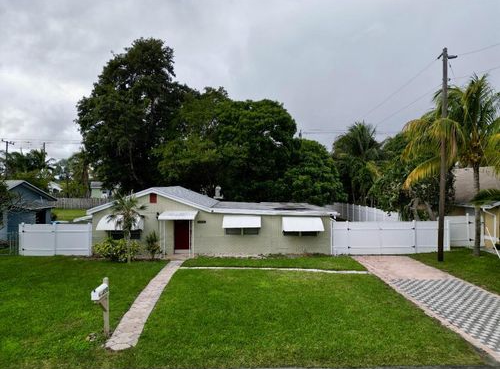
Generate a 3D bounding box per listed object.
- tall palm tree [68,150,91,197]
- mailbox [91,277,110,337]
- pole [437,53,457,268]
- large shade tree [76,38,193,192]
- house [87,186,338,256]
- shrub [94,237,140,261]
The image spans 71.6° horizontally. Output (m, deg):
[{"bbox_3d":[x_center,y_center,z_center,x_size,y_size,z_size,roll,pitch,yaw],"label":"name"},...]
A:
[{"bbox_3d":[-31.500,-1.200,64.000,4.200,10.600,4.200,0,0,-2],"label":"tall palm tree"},{"bbox_3d":[-3.900,3.260,9.050,0.260,1.580,0.680,0,0,3],"label":"mailbox"},{"bbox_3d":[10.500,-1.700,18.600,1.000,11.500,0.450,0,0,-2],"label":"pole"},{"bbox_3d":[-11.700,-5.400,35.000,11.800,18.900,11.000,0,0,-2],"label":"large shade tree"},{"bbox_3d":[-2.150,2.080,24.300,14.400,3.950,9.500,0,0,-2],"label":"house"},{"bbox_3d":[-7.430,3.480,19.300,2.600,1.180,1.400,0,0,-2],"label":"shrub"}]

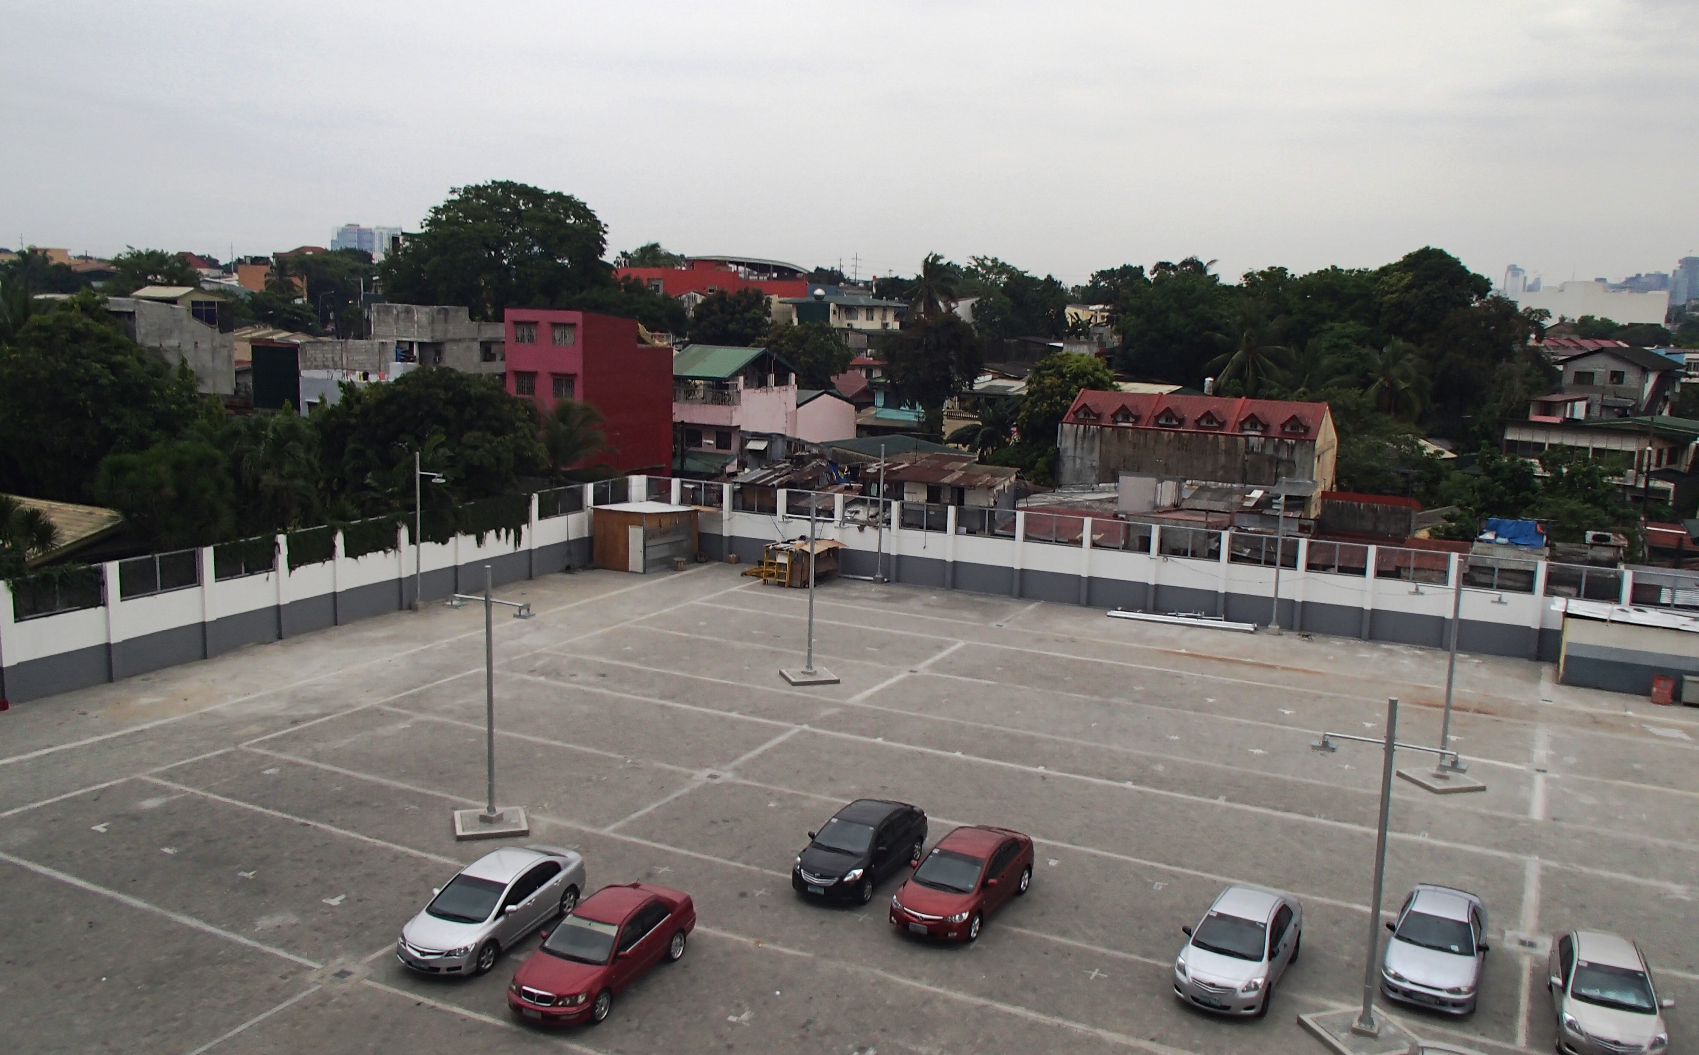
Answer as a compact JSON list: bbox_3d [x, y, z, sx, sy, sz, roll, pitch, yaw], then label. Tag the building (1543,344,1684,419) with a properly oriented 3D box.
[{"bbox_3d":[69.887,-11.884,125.892,8.200,9.200,12.000,8,12,37],"label":"building"}]

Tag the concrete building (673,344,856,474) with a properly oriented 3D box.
[{"bbox_3d":[-6.134,-7.725,95.500,6.800,9.600,14.500,6,10,27],"label":"concrete building"}]

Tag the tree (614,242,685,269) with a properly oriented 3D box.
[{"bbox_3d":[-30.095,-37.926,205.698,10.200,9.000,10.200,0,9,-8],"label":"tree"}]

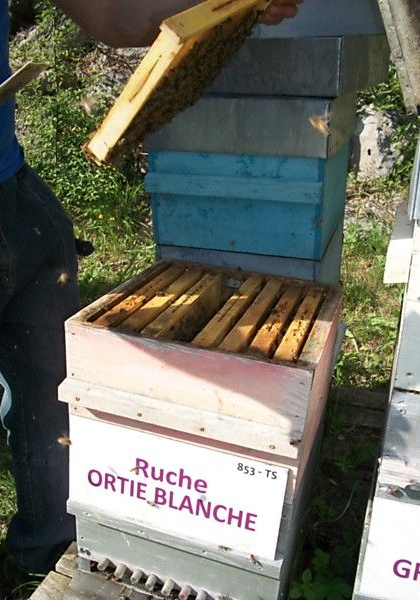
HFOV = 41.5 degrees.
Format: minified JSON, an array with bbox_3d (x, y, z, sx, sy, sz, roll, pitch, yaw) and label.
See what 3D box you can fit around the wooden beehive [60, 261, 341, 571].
[{"bbox_3d":[0.007,0.208,1.000,0.360,0.432,0.392,10,21,16],"label":"wooden beehive"}]

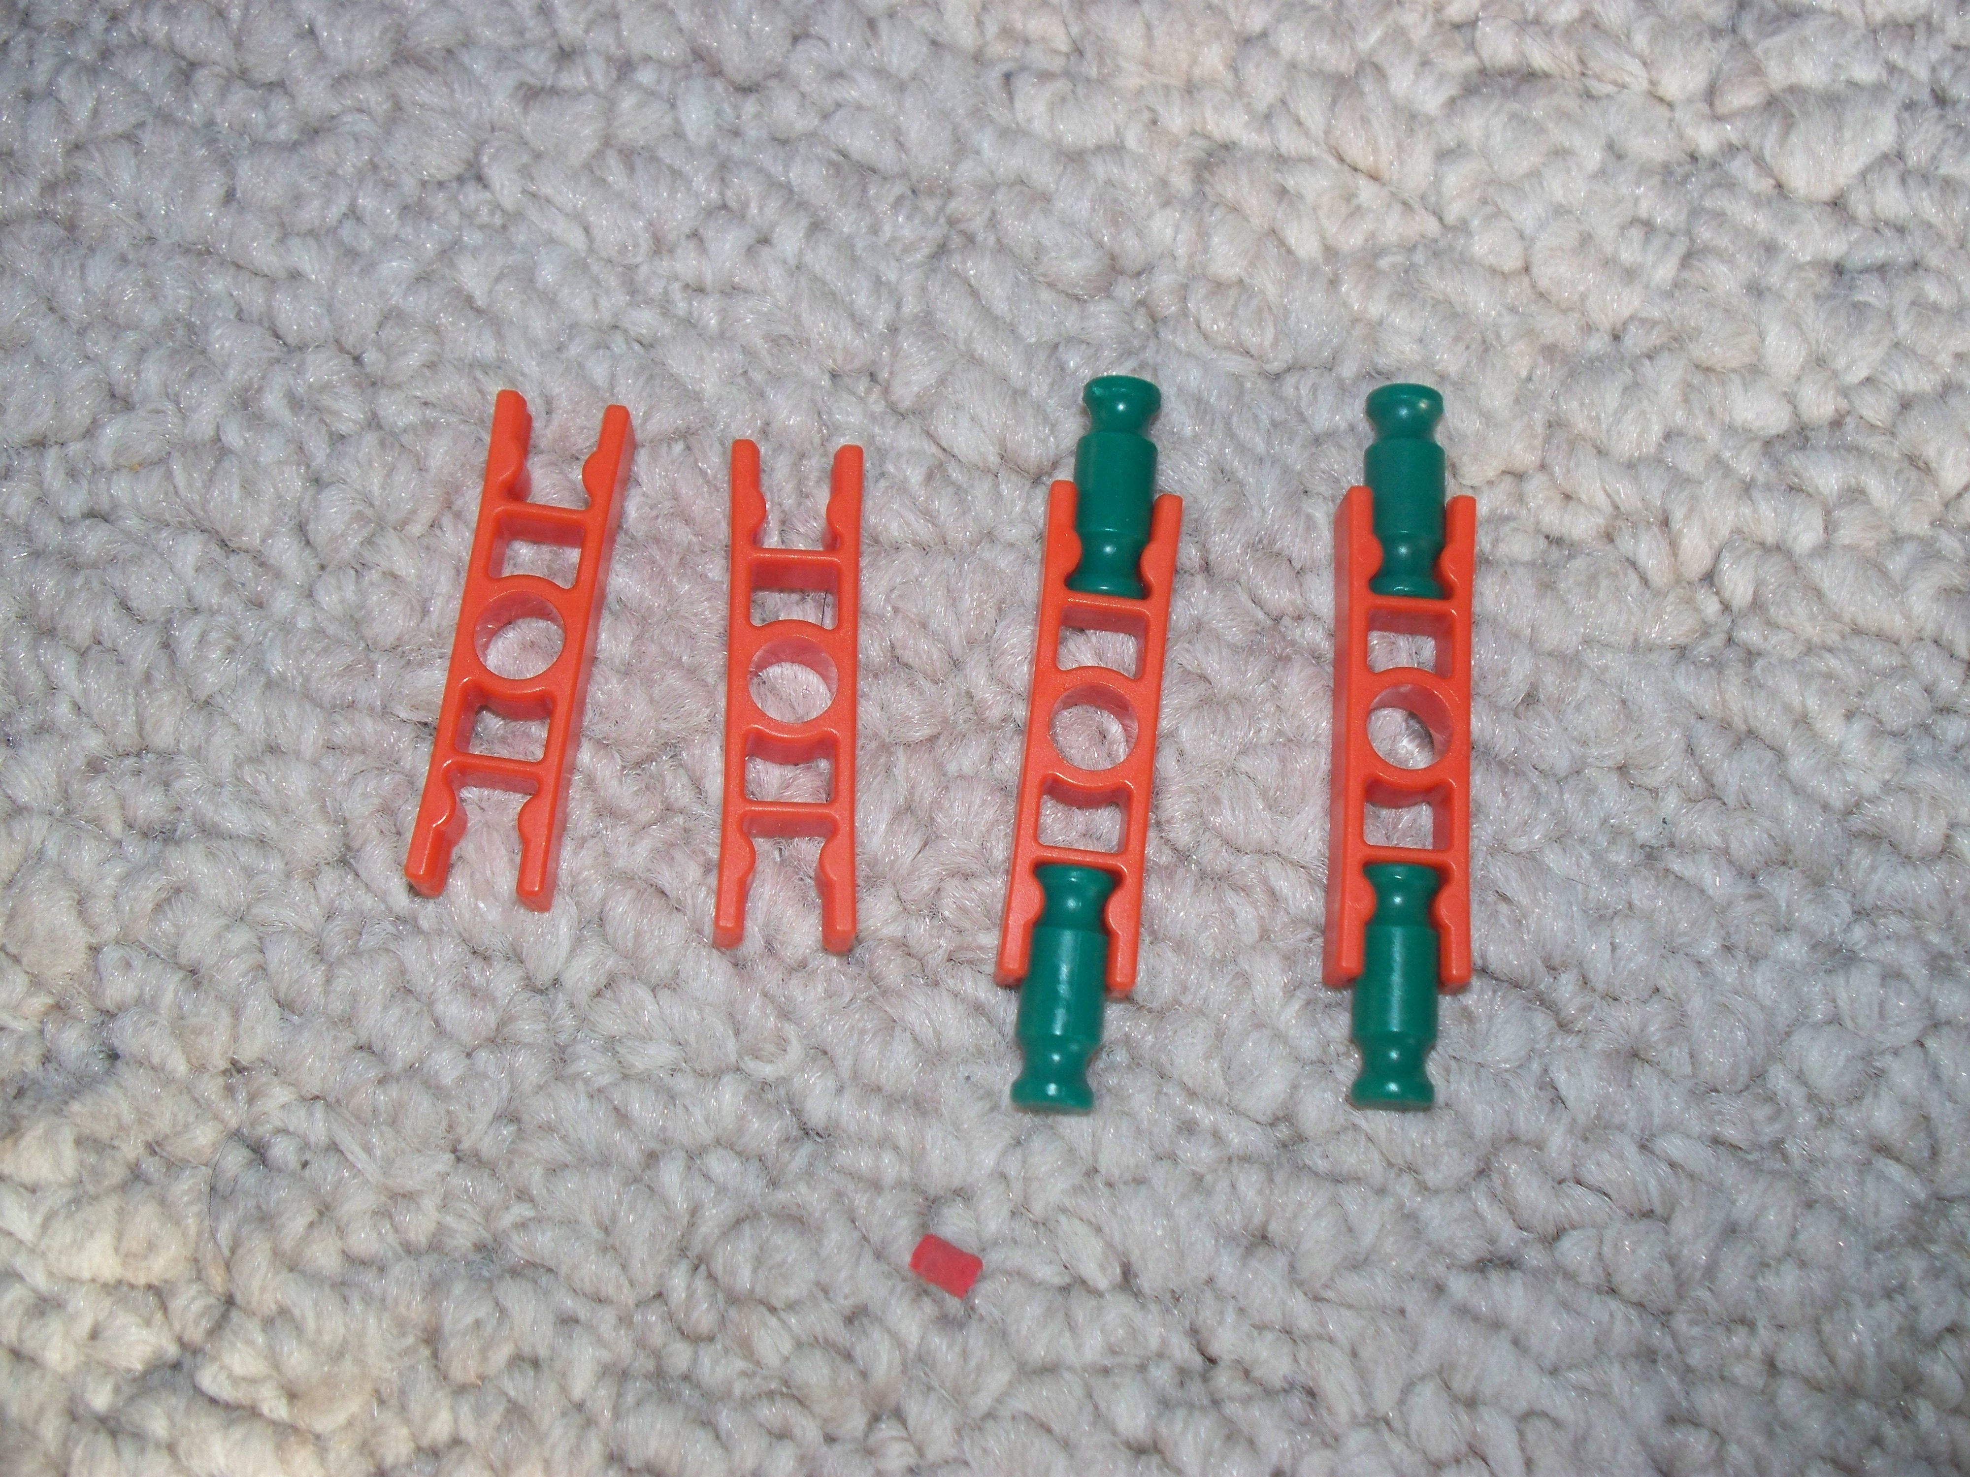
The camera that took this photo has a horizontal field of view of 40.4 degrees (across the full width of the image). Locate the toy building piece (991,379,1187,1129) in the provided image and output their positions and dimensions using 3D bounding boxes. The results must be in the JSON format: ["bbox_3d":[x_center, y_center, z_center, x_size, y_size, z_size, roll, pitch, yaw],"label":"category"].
[{"bbox_3d":[0.008,0.000,0.199,0.010,0.006,0.055,6,75,0],"label":"toy building piece"}]

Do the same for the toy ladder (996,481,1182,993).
[{"bbox_3d":[0.008,0.000,0.199,0.010,0.006,0.038,6,75,0],"label":"toy ladder"}]

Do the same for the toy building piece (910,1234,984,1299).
[{"bbox_3d":[-0.003,0.037,0.190,0.005,0.002,0.003,28,74,5],"label":"toy building piece"}]

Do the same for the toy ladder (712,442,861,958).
[{"bbox_3d":[-0.014,-0.003,0.198,0.010,0.006,0.038,1,72,-5],"label":"toy ladder"}]

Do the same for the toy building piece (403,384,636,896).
[{"bbox_3d":[-0.034,-0.007,0.198,0.010,0.006,0.038,7,74,0],"label":"toy building piece"}]

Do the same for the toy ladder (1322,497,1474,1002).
[{"bbox_3d":[0.032,0.000,0.202,0.010,0.006,0.038,4,74,-2],"label":"toy ladder"}]

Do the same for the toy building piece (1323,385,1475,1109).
[{"bbox_3d":[0.032,0.000,0.202,0.010,0.006,0.055,4,74,-2],"label":"toy building piece"}]

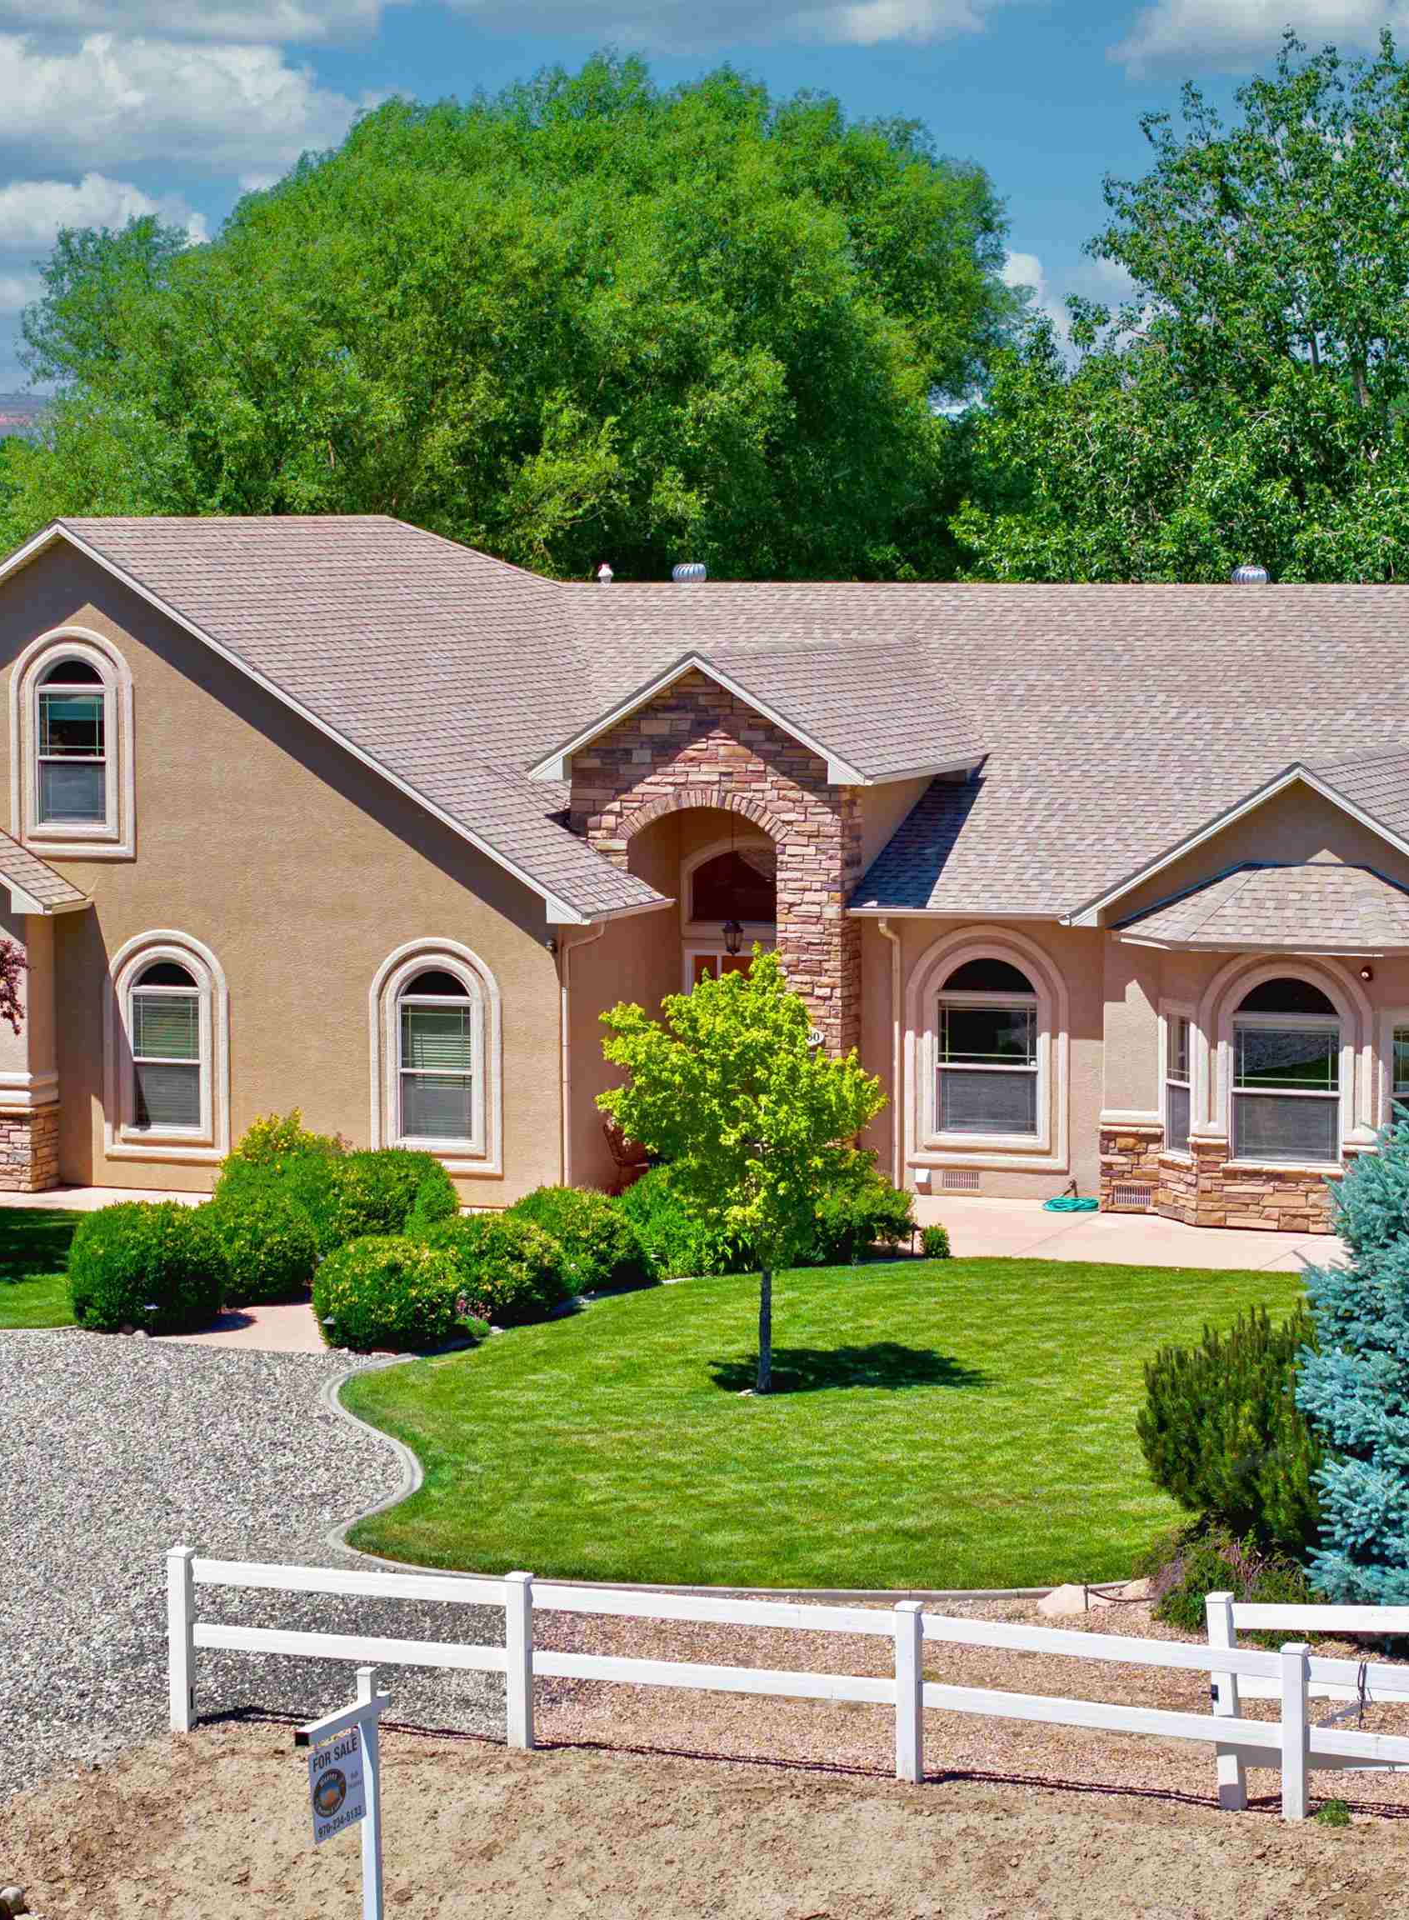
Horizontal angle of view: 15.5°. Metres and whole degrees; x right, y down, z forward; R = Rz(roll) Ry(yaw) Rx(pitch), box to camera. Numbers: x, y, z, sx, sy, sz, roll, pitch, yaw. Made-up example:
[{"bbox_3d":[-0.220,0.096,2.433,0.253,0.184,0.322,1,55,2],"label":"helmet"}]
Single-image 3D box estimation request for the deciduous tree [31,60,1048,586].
[{"bbox_3d":[-3.542,-8.651,95.305,18.400,15.900,17.000,0,5,0],"label":"deciduous tree"}]

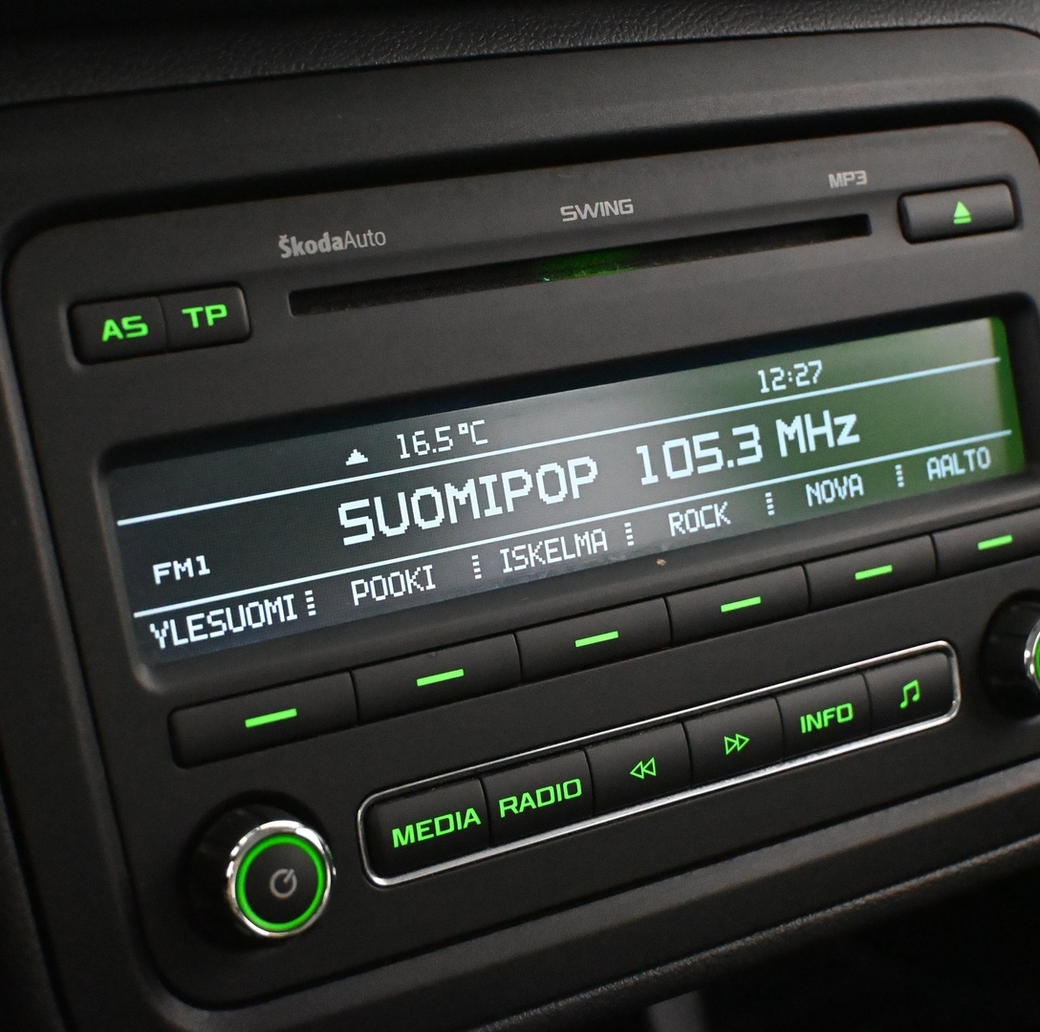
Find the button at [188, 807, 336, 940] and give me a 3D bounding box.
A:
[{"bbox_3d":[-0.041,0.059,0.330,0.022,0.022,0.011,-12,4,-28],"label":"button"}]

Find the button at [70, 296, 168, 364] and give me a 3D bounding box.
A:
[{"bbox_3d":[-0.064,-0.030,0.325,0.015,0.009,0.004,-12,4,-28],"label":"button"}]

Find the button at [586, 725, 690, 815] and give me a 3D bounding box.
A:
[{"bbox_3d":[0.022,0.046,0.370,0.021,0.012,0.004,-12,4,-28],"label":"button"}]

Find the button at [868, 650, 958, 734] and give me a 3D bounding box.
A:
[{"bbox_3d":[0.077,0.035,0.401,0.021,0.012,0.004,-12,4,-28],"label":"button"}]

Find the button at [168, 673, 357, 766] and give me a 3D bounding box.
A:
[{"bbox_3d":[-0.042,0.034,0.336,0.033,0.009,0.004,-12,4,-28],"label":"button"}]

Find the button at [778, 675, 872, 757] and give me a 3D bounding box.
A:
[{"bbox_3d":[0.059,0.039,0.391,0.021,0.012,0.004,-12,4,-28],"label":"button"}]

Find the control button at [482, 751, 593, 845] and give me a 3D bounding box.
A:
[{"bbox_3d":[0.003,0.050,0.360,0.021,0.012,0.004,-12,4,-28],"label":"control button"}]

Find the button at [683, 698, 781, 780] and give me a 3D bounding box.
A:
[{"bbox_3d":[0.040,0.042,0.380,0.021,0.012,0.004,-12,4,-28],"label":"button"}]

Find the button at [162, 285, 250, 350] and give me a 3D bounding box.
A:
[{"bbox_3d":[-0.052,-0.033,0.332,0.015,0.009,0.004,-12,4,-28],"label":"button"}]

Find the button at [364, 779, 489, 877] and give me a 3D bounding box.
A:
[{"bbox_3d":[-0.016,0.054,0.350,0.022,0.012,0.004,-12,4,-28],"label":"button"}]

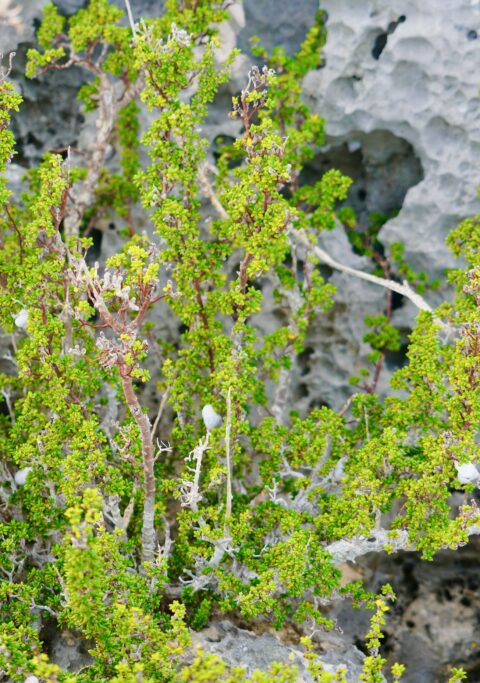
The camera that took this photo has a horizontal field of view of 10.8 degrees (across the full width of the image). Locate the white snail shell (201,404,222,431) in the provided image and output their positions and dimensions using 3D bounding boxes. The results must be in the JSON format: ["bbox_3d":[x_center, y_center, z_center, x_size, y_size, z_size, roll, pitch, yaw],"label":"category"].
[{"bbox_3d":[-0.023,0.060,2.000,0.017,0.021,0.017,0,14,0],"label":"white snail shell"}]

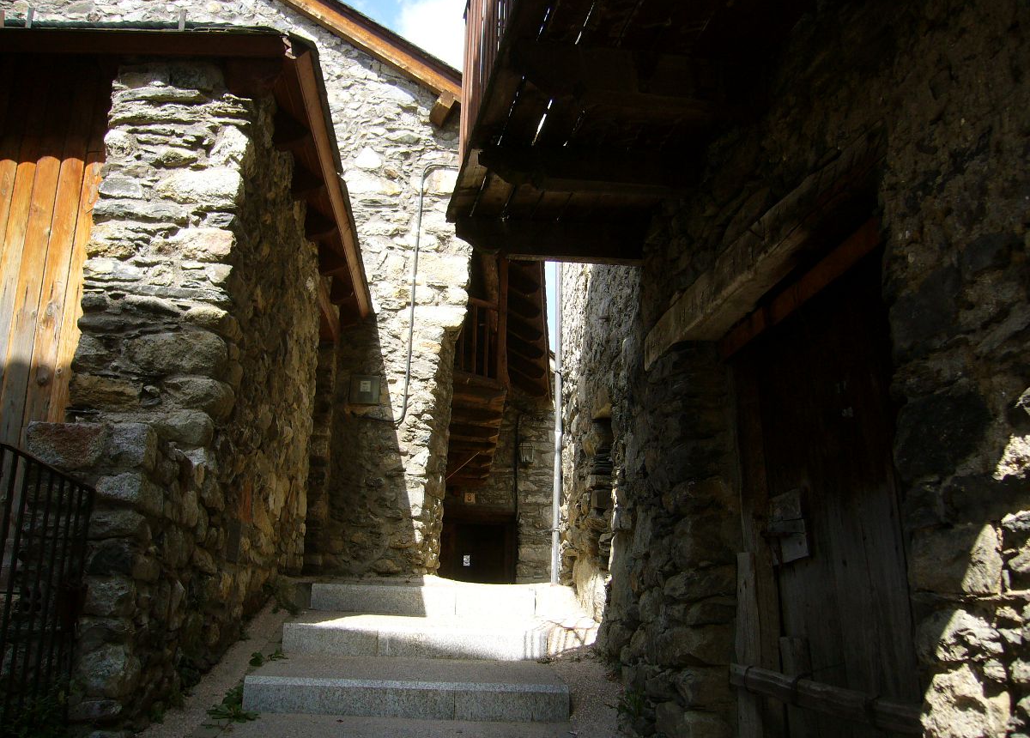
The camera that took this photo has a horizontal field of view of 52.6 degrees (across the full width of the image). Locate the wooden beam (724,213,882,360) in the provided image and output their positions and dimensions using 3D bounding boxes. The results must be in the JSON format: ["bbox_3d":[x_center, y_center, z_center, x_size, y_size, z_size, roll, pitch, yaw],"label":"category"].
[{"bbox_3d":[1.060,-0.254,3.942,0.070,0.095,1.600,3,-12,-6],"label":"wooden beam"}]

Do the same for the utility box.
[{"bbox_3d":[-1.286,0.170,8.882,0.257,0.247,0.120,2,-12,-5],"label":"utility box"}]

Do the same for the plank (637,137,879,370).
[{"bbox_3d":[0.907,-0.343,4.045,0.220,0.180,2.600,3,-12,-6],"label":"plank"}]

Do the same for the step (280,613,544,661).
[{"bbox_3d":[-0.604,1.697,6.651,1.569,0.215,0.980,2,-12,-1],"label":"step"}]

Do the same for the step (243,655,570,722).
[{"bbox_3d":[-0.531,1.666,5.482,1.548,0.198,1.080,2,-12,-1],"label":"step"}]

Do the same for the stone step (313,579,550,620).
[{"bbox_3d":[-0.630,1.683,7.639,1.597,0.195,0.850,2,-12,-1],"label":"stone step"}]

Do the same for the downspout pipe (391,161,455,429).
[{"bbox_3d":[-0.795,-0.679,9.135,0.459,2.401,0.070,2,-12,-5],"label":"downspout pipe"}]

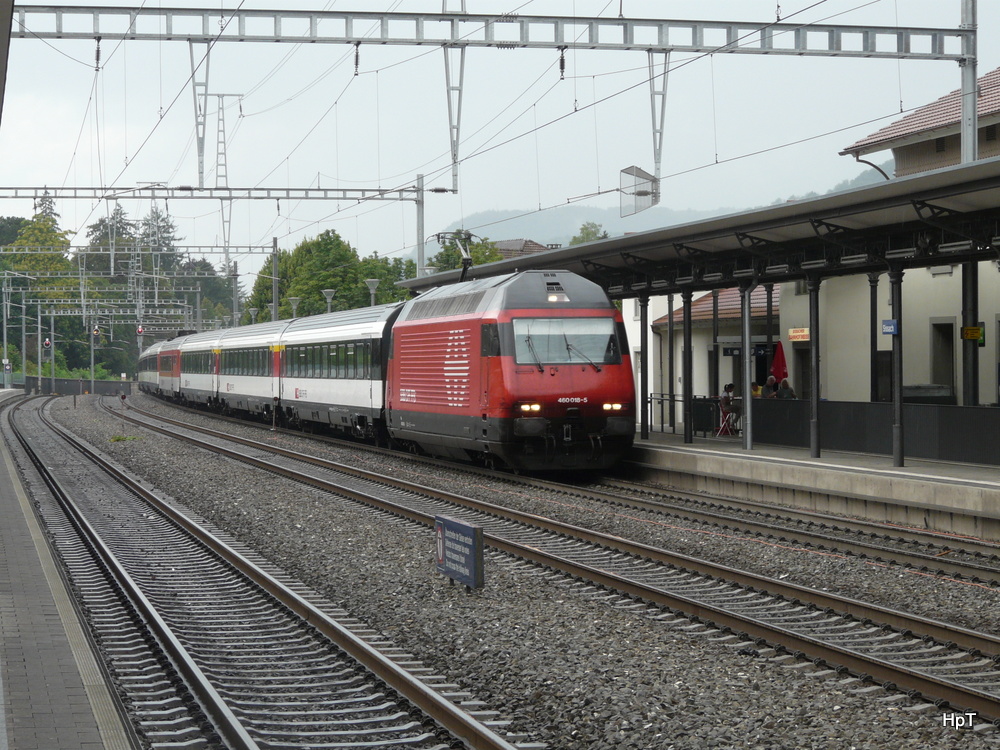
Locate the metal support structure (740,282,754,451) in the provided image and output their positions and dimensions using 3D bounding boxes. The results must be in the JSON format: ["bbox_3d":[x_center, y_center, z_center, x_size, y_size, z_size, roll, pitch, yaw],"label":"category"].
[{"bbox_3d":[4.867,-0.168,56.400,0.270,3.320,0.260,0,0,-10],"label":"metal support structure"}]

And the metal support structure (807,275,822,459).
[{"bbox_3d":[5.700,-0.154,51.700,0.260,3.320,0.260,0,0,-10],"label":"metal support structure"}]

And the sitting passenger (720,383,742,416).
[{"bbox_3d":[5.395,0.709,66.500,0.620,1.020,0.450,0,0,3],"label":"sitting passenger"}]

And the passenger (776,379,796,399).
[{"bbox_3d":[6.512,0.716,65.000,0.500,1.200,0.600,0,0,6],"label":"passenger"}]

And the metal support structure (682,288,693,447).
[{"bbox_3d":[4.017,-0.186,61.100,0.240,3.330,0.240,0,0,-10],"label":"metal support structure"}]

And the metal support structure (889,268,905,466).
[{"bbox_3d":[6.546,-0.124,47.100,0.260,3.270,0.260,0,0,-10],"label":"metal support structure"}]

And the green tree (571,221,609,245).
[{"bbox_3d":[6.012,-5.149,190.000,6.000,10.500,6.000,0,0,0],"label":"green tree"}]

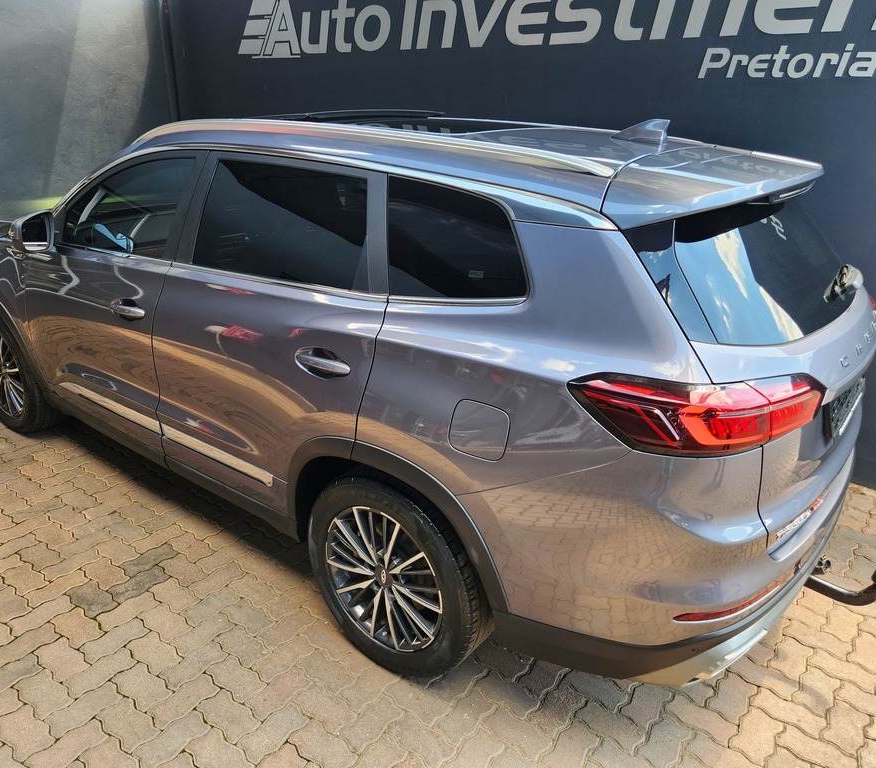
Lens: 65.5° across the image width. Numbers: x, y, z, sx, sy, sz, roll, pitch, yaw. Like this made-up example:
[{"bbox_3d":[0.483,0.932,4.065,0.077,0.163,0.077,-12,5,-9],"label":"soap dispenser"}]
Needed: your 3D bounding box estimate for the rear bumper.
[{"bbox_3d":[0.964,0.356,2.331,0.700,0.510,1.860,17,26,33],"label":"rear bumper"}]

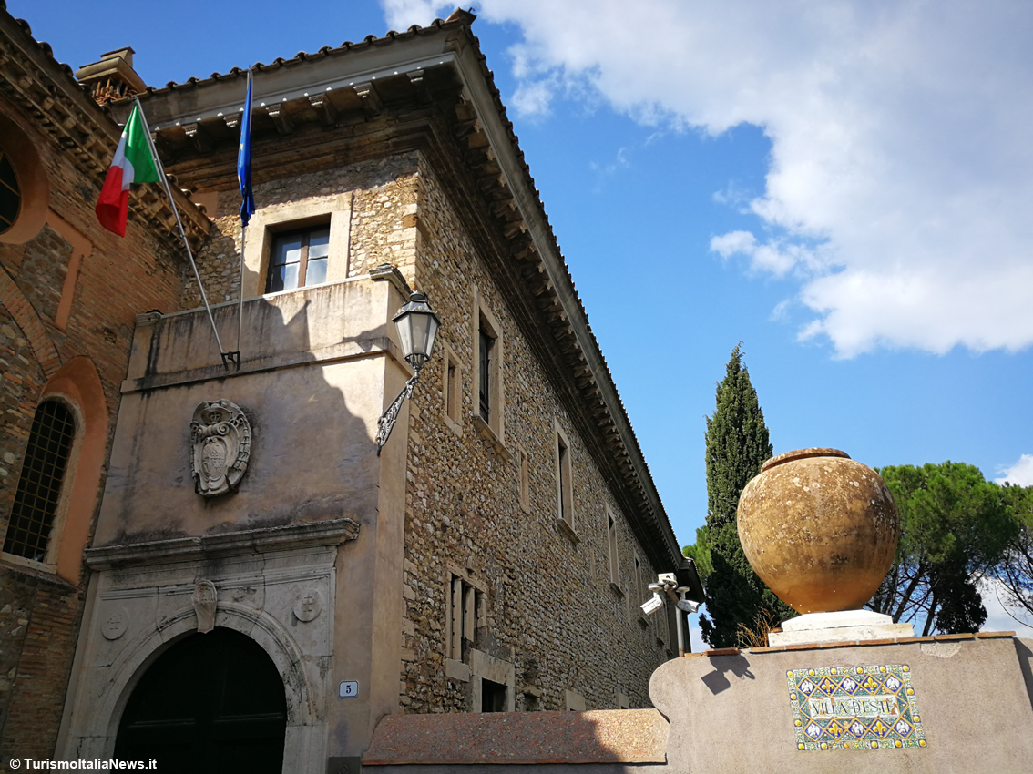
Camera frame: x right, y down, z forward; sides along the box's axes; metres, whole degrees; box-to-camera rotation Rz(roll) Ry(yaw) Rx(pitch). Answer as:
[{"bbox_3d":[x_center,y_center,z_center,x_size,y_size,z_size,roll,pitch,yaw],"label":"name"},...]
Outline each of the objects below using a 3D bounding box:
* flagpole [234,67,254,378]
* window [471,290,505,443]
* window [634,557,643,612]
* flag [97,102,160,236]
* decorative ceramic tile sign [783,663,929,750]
[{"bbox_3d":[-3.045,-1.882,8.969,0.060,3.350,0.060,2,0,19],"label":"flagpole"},{"bbox_3d":[-0.434,-0.236,12.576,0.180,2.200,1.500,-9,-27,14],"label":"window"},{"bbox_3d":[3.997,6.465,26.275,0.180,2.000,1.400,-9,-27,14],"label":"window"},{"bbox_3d":[-4.418,-2.444,9.140,0.550,1.650,0.280,-9,-27,14],"label":"flag"},{"bbox_3d":[2.524,2.399,6.023,0.880,0.565,0.030,-9,-27,14],"label":"decorative ceramic tile sign"}]

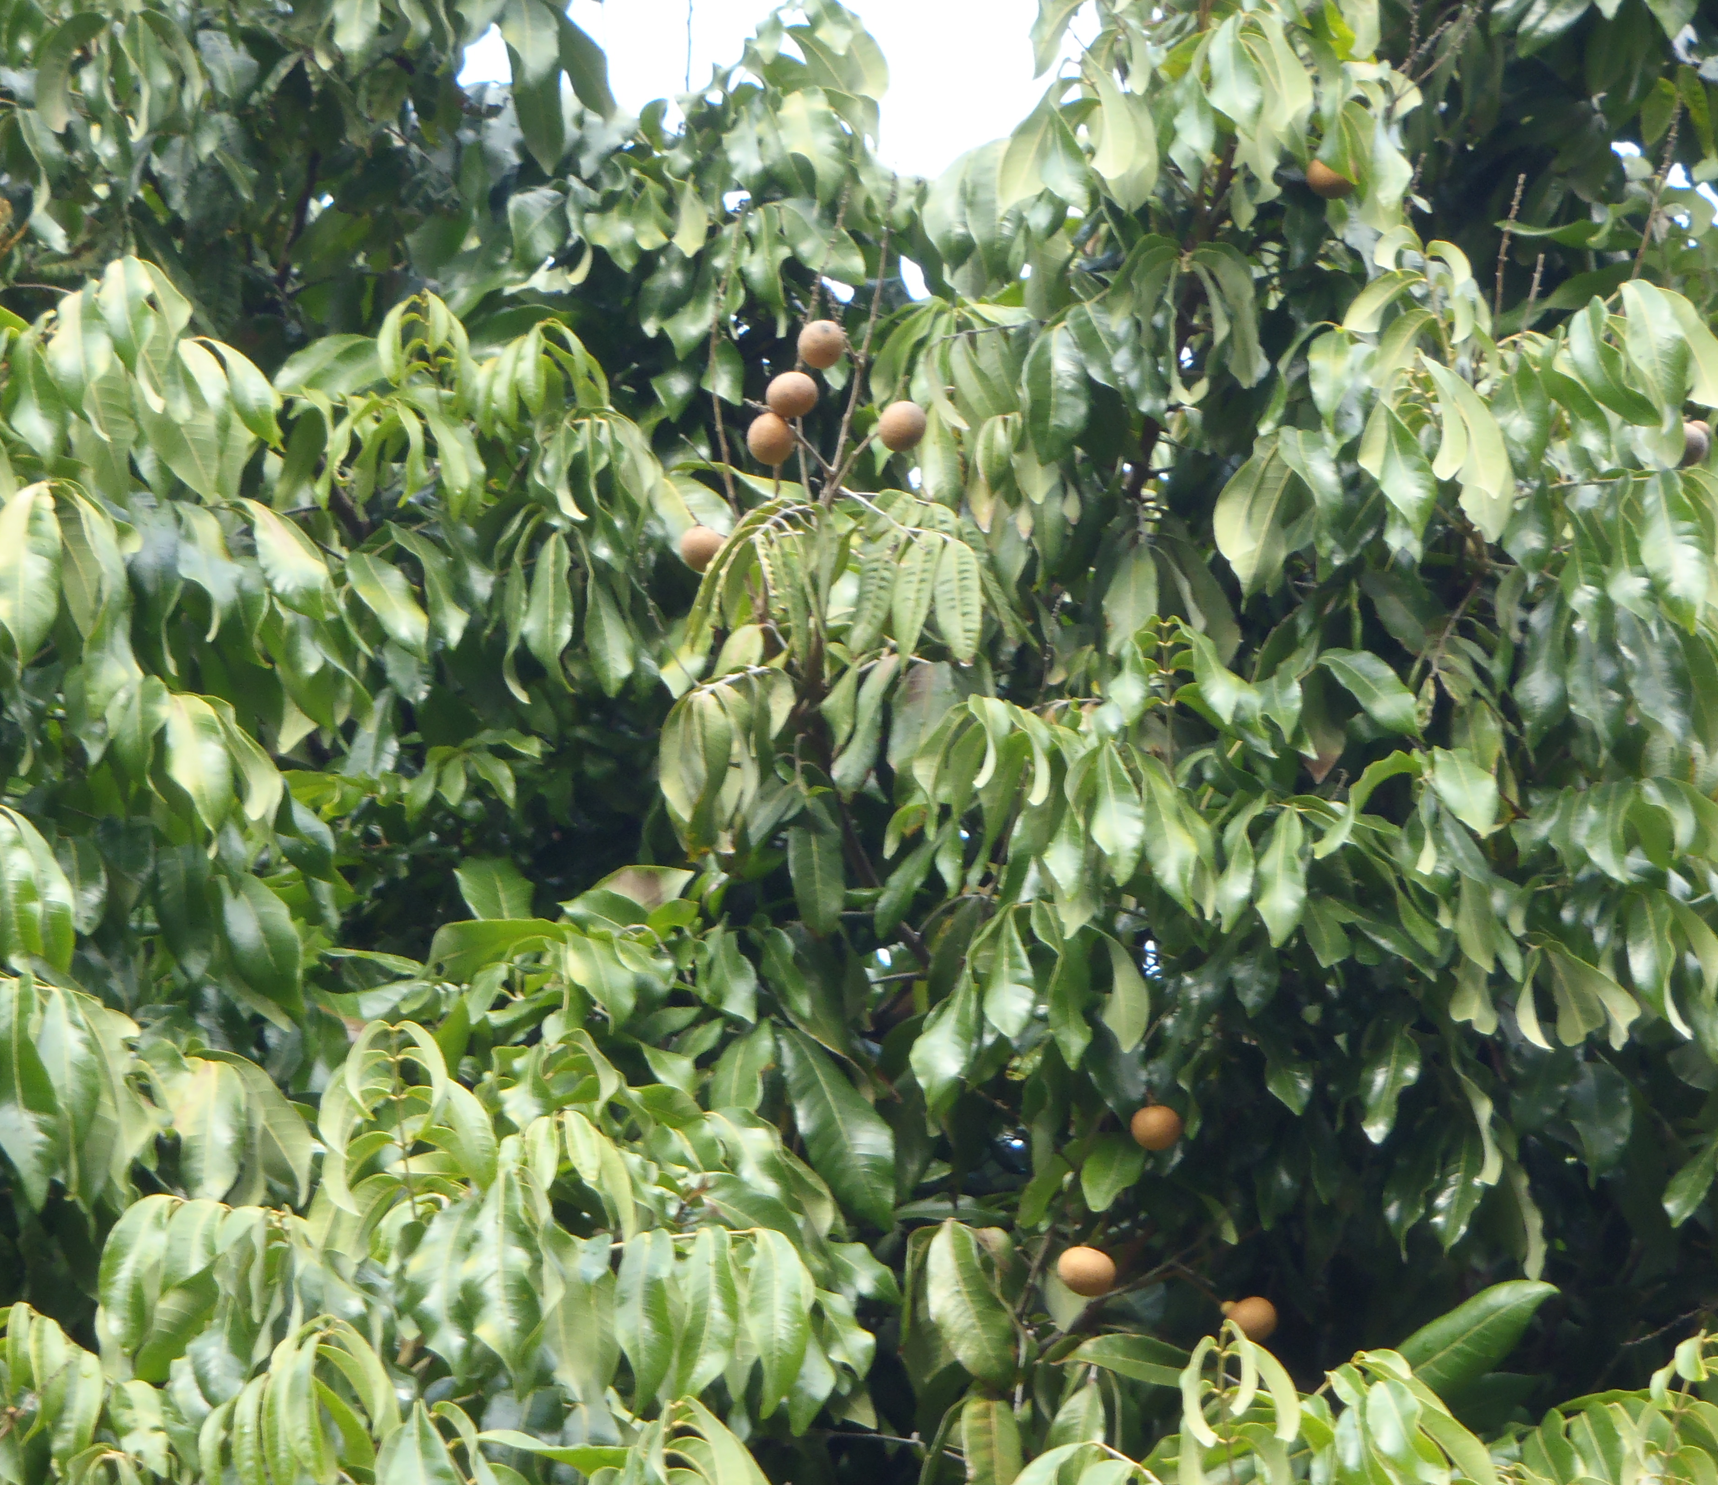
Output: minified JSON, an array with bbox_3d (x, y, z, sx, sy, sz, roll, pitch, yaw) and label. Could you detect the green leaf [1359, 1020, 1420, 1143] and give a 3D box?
[{"bbox_3d":[0.308,0.196,4.650,0.031,0.076,0.024,15,-10,0],"label":"green leaf"}]

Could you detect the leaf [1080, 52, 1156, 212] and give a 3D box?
[{"bbox_3d":[0.155,-0.362,4.750,0.041,0.092,0.025,-15,-5,11],"label":"leaf"}]

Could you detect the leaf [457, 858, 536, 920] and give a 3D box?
[{"bbox_3d":[-0.211,0.092,4.650,0.040,0.063,0.025,-21,-15,0],"label":"leaf"}]

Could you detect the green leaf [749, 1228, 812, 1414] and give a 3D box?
[{"bbox_3d":[-0.043,0.314,4.350,0.036,0.101,0.022,0,-8,-11],"label":"green leaf"}]

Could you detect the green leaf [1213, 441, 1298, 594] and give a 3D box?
[{"bbox_3d":[0.223,-0.126,4.500,0.043,0.090,0.025,10,0,0],"label":"green leaf"}]

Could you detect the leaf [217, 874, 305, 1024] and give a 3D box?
[{"bbox_3d":[-0.340,0.117,4.550,0.038,0.095,0.020,-27,-8,-8],"label":"leaf"}]

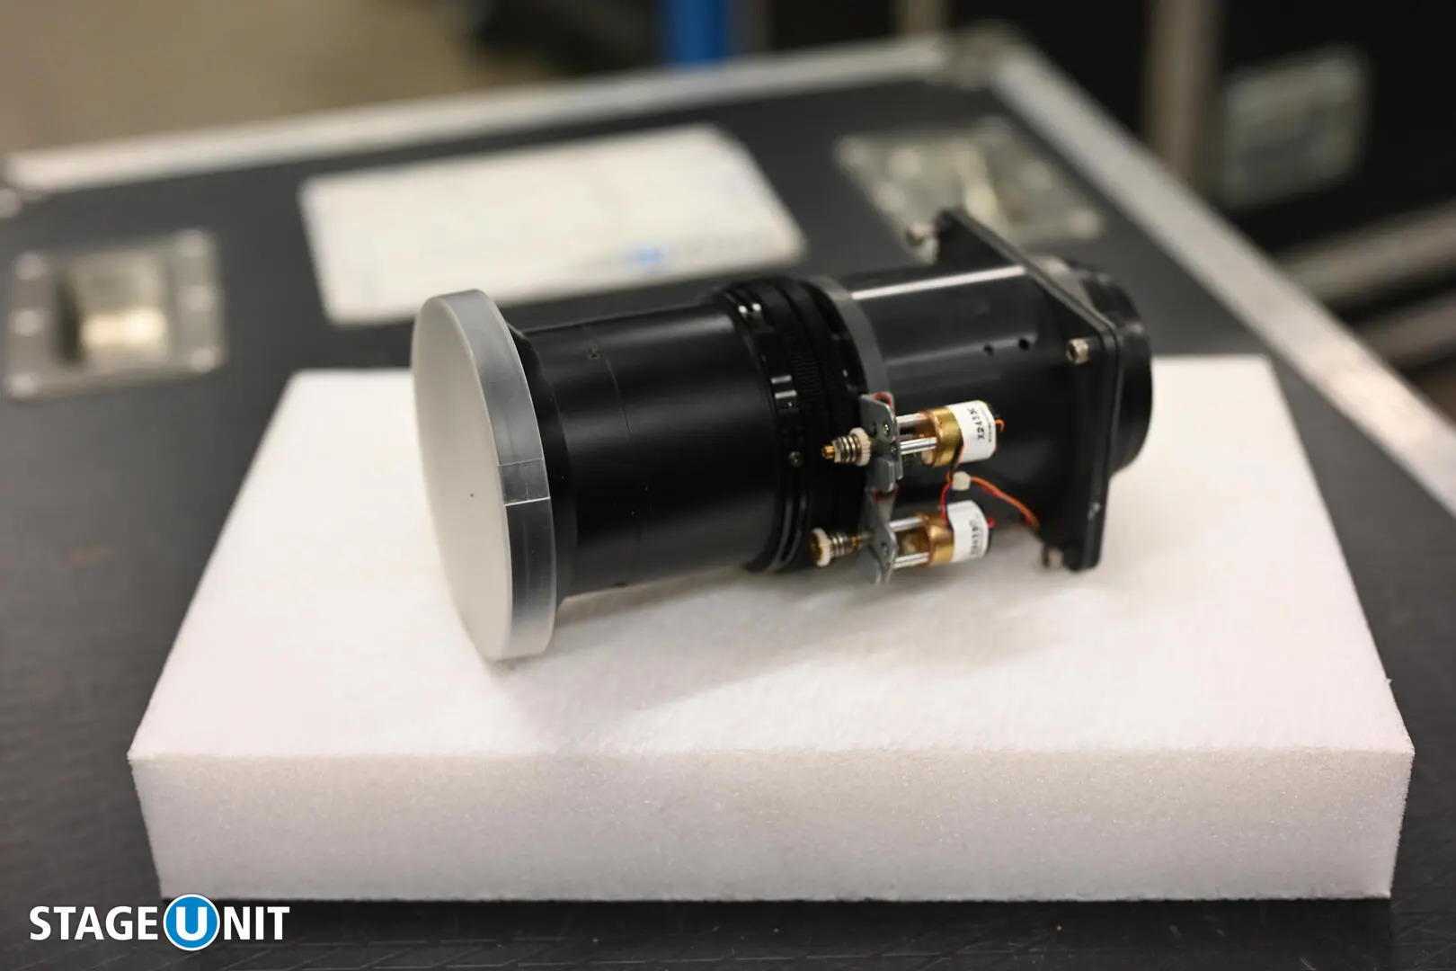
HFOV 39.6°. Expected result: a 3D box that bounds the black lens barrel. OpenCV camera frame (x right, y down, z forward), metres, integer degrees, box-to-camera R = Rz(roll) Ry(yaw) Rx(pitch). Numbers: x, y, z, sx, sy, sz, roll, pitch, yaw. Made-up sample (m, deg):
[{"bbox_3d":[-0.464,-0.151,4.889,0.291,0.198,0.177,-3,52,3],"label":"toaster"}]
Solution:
[{"bbox_3d":[0.036,-0.029,0.834,0.268,0.128,0.143,-11,33,-20],"label":"black lens barrel"}]

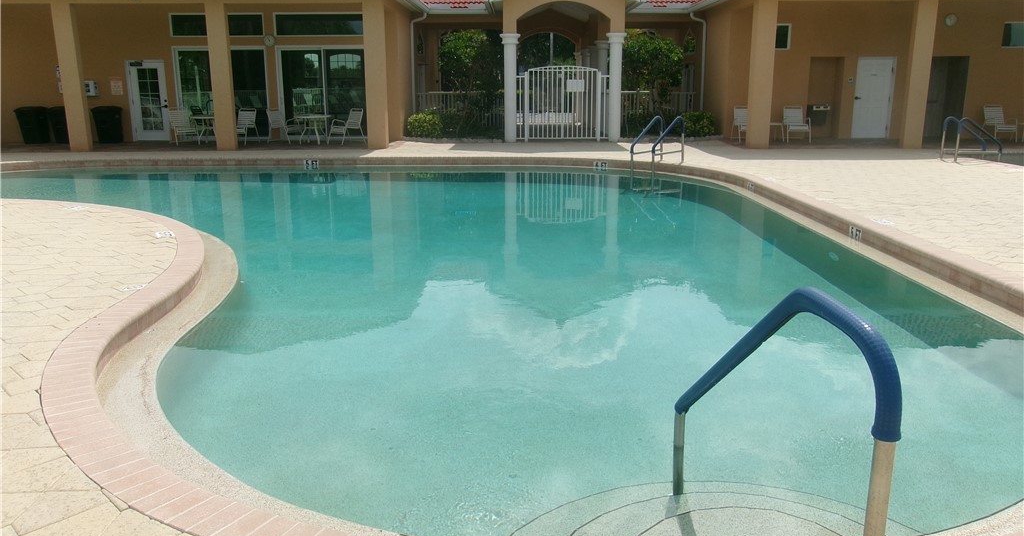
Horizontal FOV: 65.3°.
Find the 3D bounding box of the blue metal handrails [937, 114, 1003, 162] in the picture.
[{"bbox_3d":[8.471,-2.361,14.653,0.880,0.830,0.450,0,13,0],"label":"blue metal handrails"}]

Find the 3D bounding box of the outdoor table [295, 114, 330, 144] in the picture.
[{"bbox_3d":[-4.813,-3.373,19.385,0.920,0.720,0.920,0,13,0],"label":"outdoor table"}]

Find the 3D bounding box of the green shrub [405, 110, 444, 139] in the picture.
[{"bbox_3d":[-2.315,-3.916,21.571,1.020,0.770,0.950,0,13,0],"label":"green shrub"}]

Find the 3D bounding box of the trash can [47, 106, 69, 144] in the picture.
[{"bbox_3d":[-11.634,-3.752,20.879,0.600,0.960,0.680,0,13,0],"label":"trash can"}]

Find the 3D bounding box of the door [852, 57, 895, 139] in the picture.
[{"bbox_3d":[9.313,-4.418,20.644,1.000,2.080,0.080,0,13,0],"label":"door"}]

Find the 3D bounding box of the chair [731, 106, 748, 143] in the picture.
[{"bbox_3d":[5.787,-3.516,19.495,0.600,0.870,0.680,0,13,0],"label":"chair"}]

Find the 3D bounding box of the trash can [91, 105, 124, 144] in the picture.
[{"bbox_3d":[-10.114,-3.611,20.075,0.570,0.910,0.620,0,13,0],"label":"trash can"}]

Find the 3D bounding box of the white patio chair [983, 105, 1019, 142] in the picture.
[{"bbox_3d":[11.817,-3.503,19.339,0.600,0.870,0.680,-2,13,-8],"label":"white patio chair"}]

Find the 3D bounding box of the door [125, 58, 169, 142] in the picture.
[{"bbox_3d":[-9.706,-4.430,21.289,1.000,2.080,0.120,-1,13,-3],"label":"door"}]

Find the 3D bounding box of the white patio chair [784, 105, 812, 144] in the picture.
[{"bbox_3d":[6.917,-3.503,19.417,0.600,0.870,0.680,0,13,0],"label":"white patio chair"}]

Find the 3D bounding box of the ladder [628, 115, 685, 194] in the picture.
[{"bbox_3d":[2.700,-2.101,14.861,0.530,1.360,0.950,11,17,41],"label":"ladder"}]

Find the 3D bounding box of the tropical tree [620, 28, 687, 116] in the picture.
[{"bbox_3d":[3.979,-5.271,22.495,1.750,2.550,1.600,0,13,0],"label":"tropical tree"}]

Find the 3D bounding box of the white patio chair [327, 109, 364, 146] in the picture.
[{"bbox_3d":[-4.189,-3.579,20.157,0.660,0.880,0.600,-12,17,-41],"label":"white patio chair"}]

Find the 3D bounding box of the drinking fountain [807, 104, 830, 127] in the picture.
[{"bbox_3d":[8.226,-4.095,21.386,0.480,0.500,0.450,0,13,0],"label":"drinking fountain"}]

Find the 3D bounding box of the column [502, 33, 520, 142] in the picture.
[{"bbox_3d":[-0.039,-4.588,20.442,0.500,2.680,0.500,0,13,0],"label":"column"}]

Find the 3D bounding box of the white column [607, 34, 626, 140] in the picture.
[{"bbox_3d":[2.538,-4.380,19.445,0.480,2.600,0.480,0,13,0],"label":"white column"}]

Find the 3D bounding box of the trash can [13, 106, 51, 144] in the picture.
[{"bbox_3d":[-12.014,-3.599,20.055,0.570,0.910,0.620,0,13,0],"label":"trash can"}]

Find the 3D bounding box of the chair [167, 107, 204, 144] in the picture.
[{"bbox_3d":[-8.234,-3.576,20.205,0.600,0.890,0.660,-11,17,-39],"label":"chair"}]

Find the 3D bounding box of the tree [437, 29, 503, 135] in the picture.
[{"bbox_3d":[-1.183,-5.183,22.510,1.850,2.920,1.700,0,13,0],"label":"tree"}]

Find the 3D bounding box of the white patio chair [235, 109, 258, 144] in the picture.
[{"bbox_3d":[-6.804,-3.578,20.206,0.600,0.880,0.660,4,14,19],"label":"white patio chair"}]

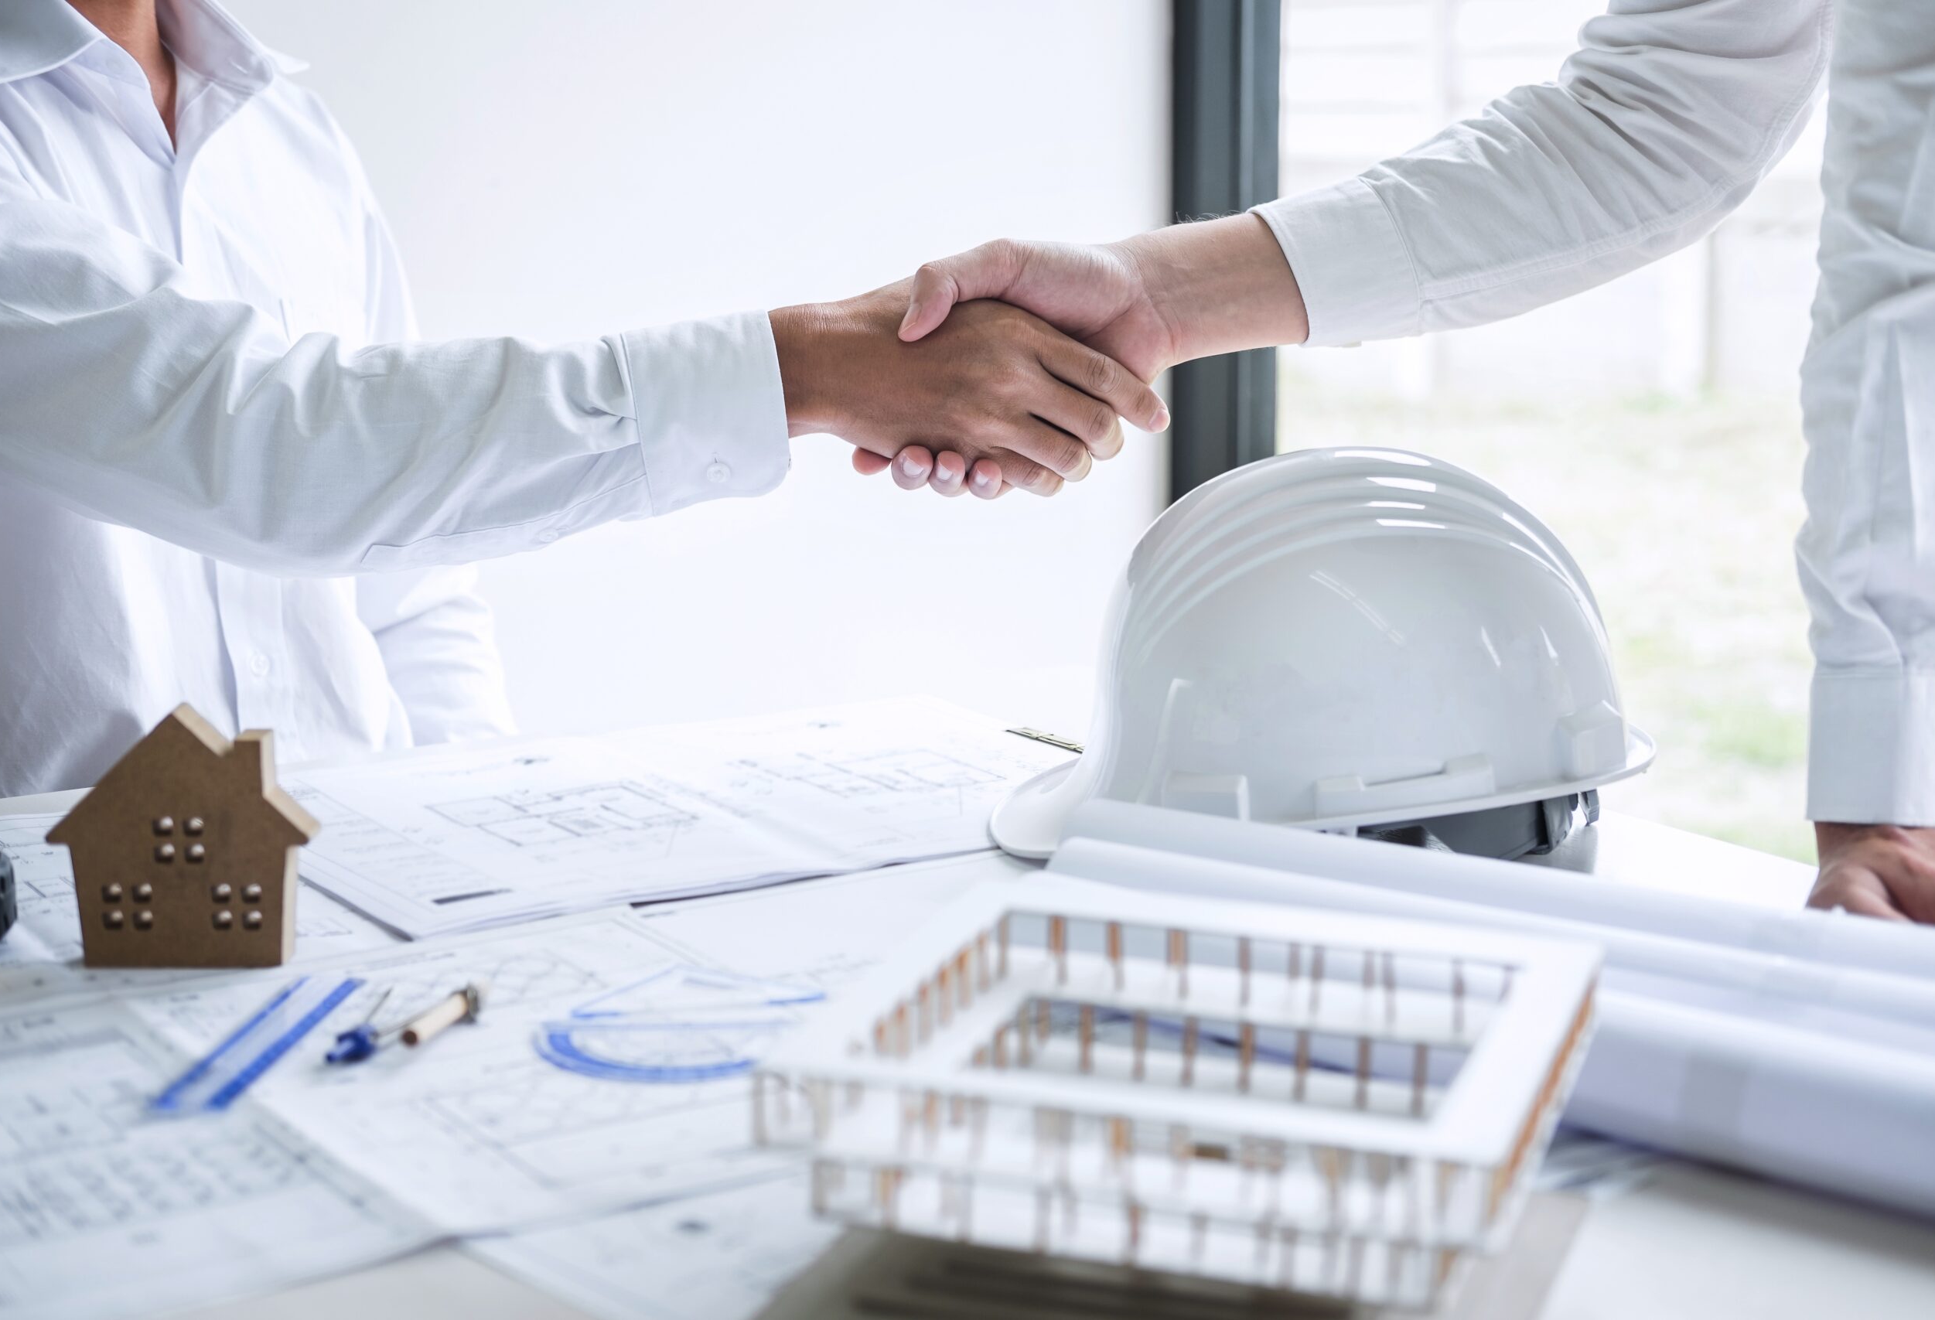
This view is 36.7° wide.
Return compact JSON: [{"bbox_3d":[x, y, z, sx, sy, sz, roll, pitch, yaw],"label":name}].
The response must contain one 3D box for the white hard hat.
[{"bbox_3d":[0.151,-0.007,1.263,0.290,0.160,0.216,-5,13,-6],"label":"white hard hat"}]

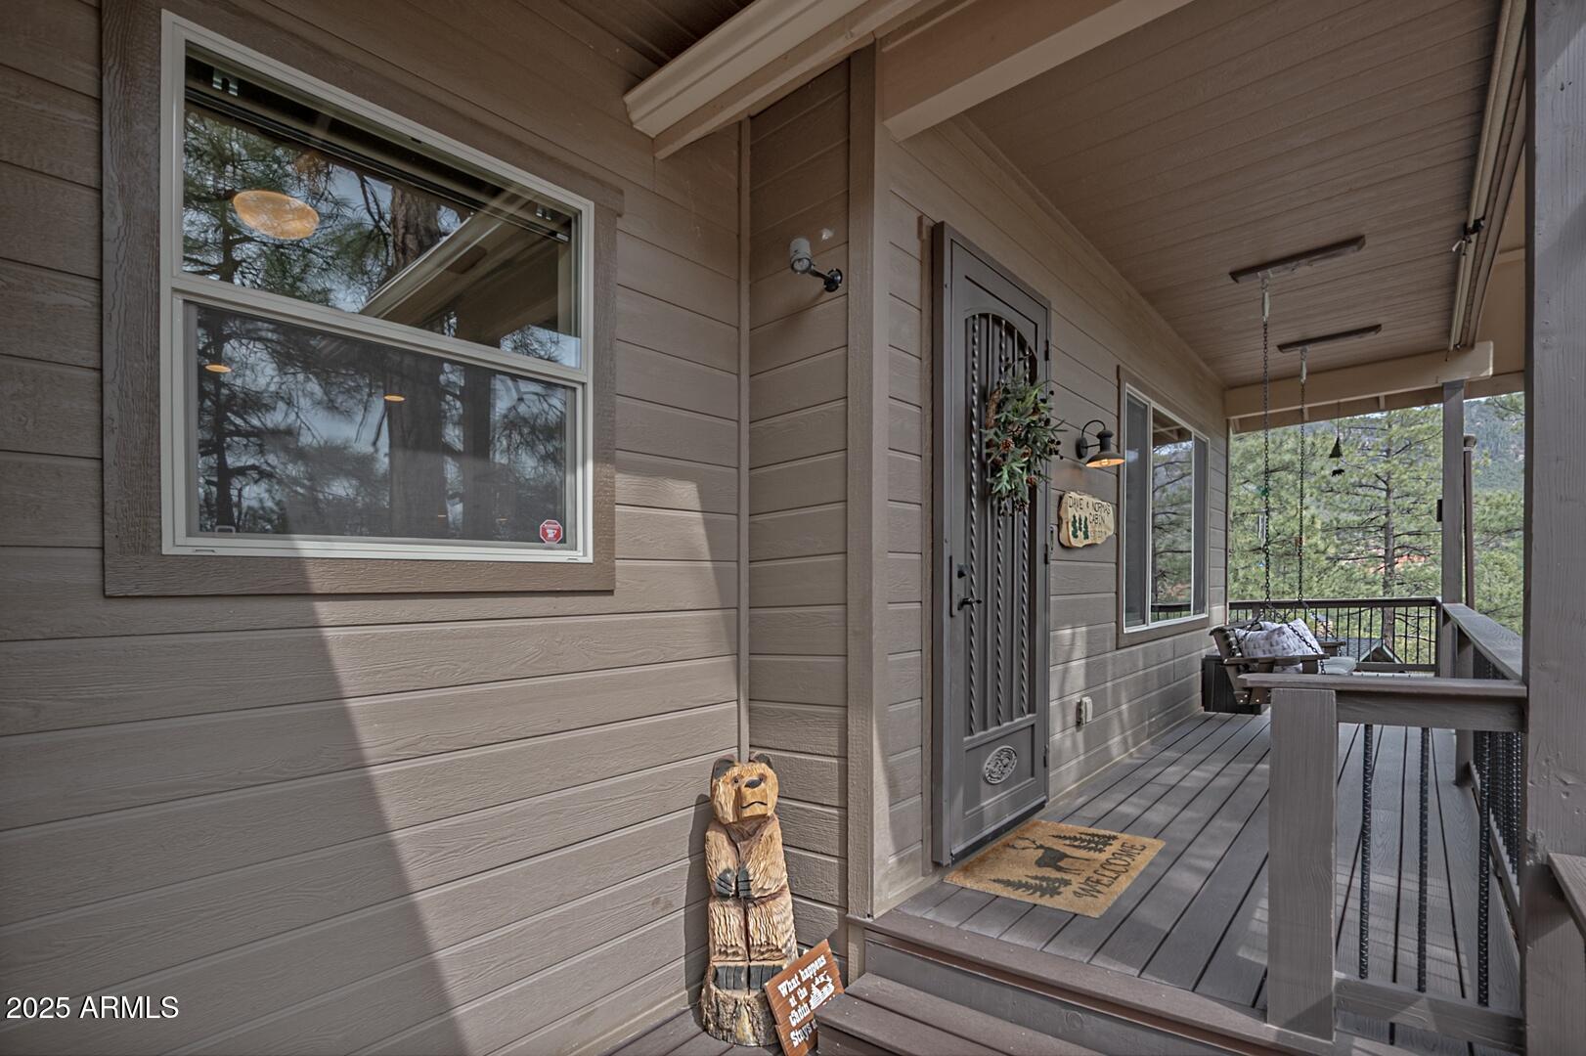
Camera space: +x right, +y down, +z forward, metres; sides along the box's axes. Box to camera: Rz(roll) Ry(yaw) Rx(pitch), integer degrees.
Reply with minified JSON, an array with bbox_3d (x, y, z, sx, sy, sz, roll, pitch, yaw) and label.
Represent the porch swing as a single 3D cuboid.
[{"bbox_3d":[3.788,-0.191,5.074,0.760,2.860,1.750,-1,-4,43],"label":"porch swing"}]

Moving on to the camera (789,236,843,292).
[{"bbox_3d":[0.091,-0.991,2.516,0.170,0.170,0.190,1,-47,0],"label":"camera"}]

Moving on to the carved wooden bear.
[{"bbox_3d":[-0.172,1.402,2.590,0.350,1.000,0.340,2,-3,-12],"label":"carved wooden bear"}]

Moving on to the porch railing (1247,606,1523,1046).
[{"bbox_3d":[3.443,0.981,3.692,0.700,0.950,5.880,-1,-4,43],"label":"porch railing"}]

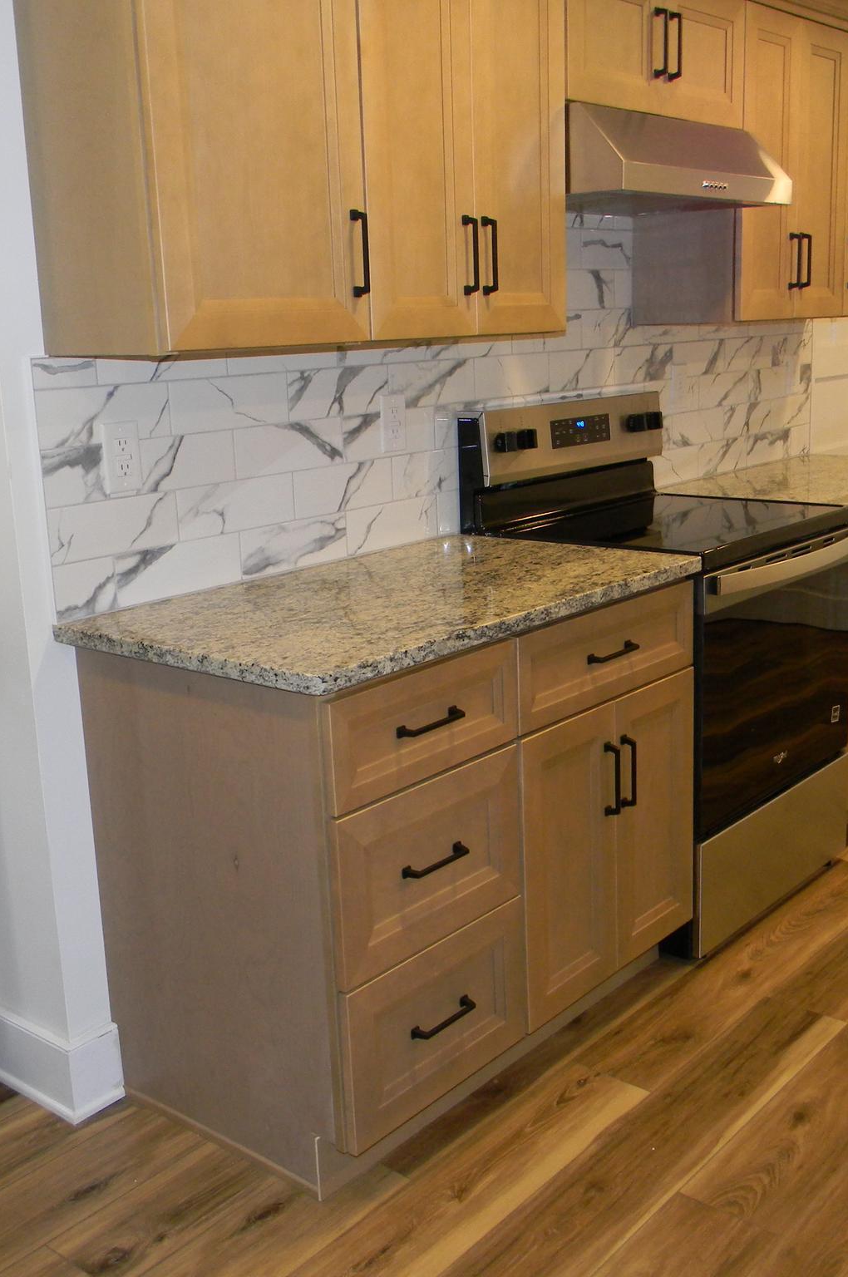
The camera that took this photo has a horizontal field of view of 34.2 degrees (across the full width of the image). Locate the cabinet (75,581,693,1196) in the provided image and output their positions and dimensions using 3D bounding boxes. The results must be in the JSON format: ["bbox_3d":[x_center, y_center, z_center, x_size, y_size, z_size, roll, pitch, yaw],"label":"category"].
[{"bbox_3d":[-0.009,0.363,2.729,0.640,0.877,1.081,9,17,39],"label":"cabinet"}]

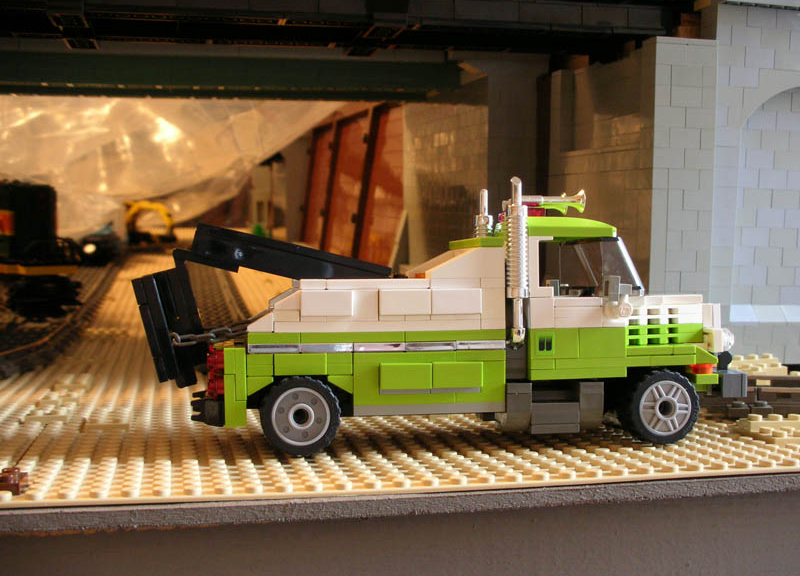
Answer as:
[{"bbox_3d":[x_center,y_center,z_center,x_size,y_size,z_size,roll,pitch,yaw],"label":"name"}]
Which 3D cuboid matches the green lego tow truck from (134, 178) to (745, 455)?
[{"bbox_3d":[0.014,0.008,0.353,0.199,0.086,0.061,0,1,-11],"label":"green lego tow truck"}]

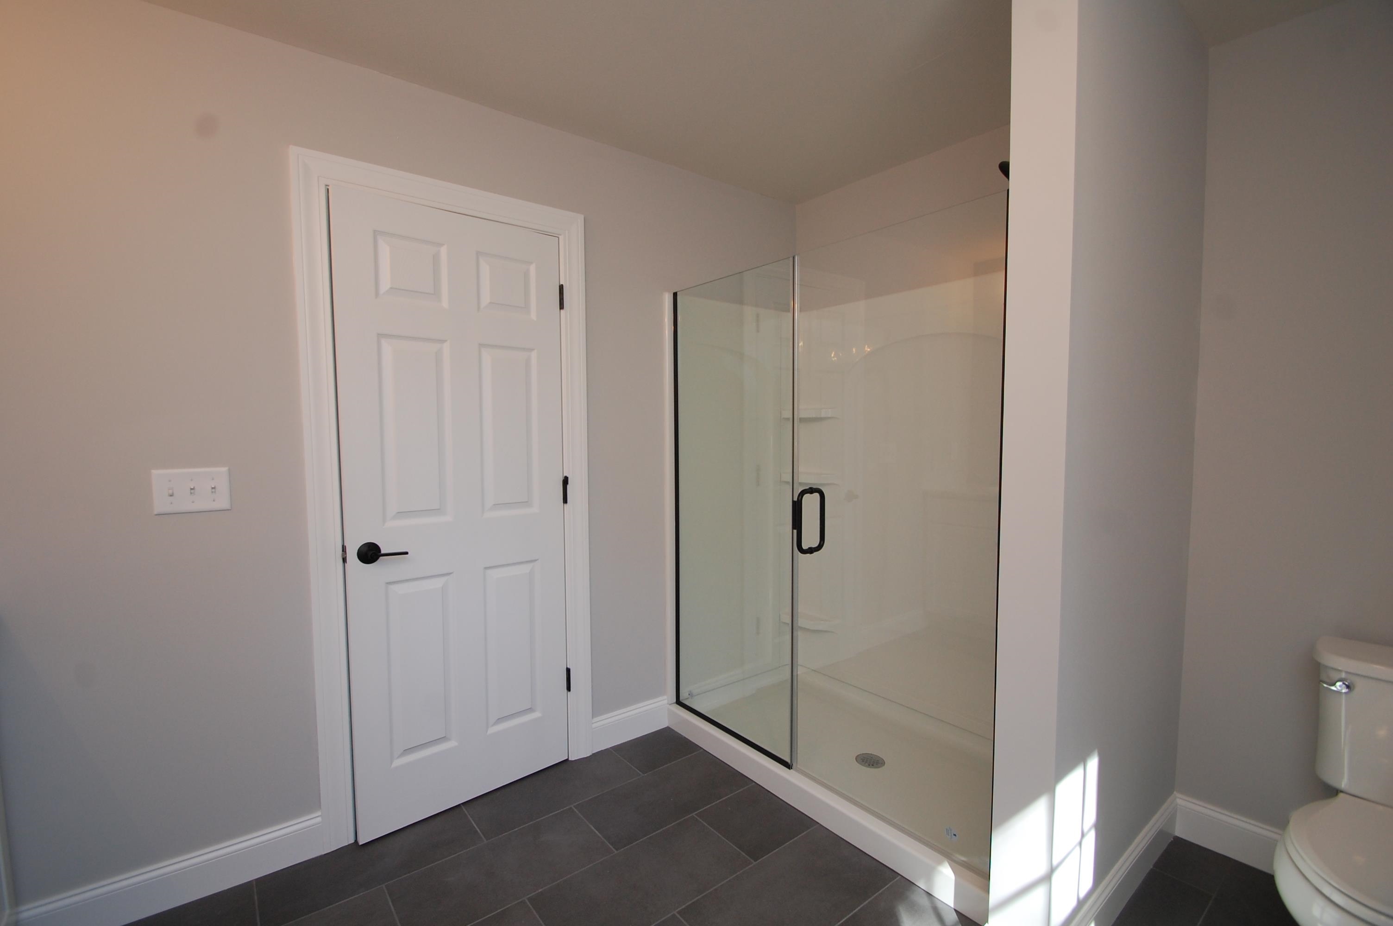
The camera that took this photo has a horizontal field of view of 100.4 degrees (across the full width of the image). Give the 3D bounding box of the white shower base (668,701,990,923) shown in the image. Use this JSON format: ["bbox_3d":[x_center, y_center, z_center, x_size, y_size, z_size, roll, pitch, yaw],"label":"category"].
[{"bbox_3d":[0.661,1.118,2.247,0.835,0.106,1.520,-3,4,-38],"label":"white shower base"}]

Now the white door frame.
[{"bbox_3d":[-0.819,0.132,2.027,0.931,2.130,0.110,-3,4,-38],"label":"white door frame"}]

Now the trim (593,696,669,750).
[{"bbox_3d":[-0.270,1.107,2.451,0.379,0.140,0.025,-3,4,-38],"label":"trim"}]

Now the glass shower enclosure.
[{"bbox_3d":[0.656,0.186,2.183,0.805,1.785,1.470,-3,4,-38],"label":"glass shower enclosure"}]

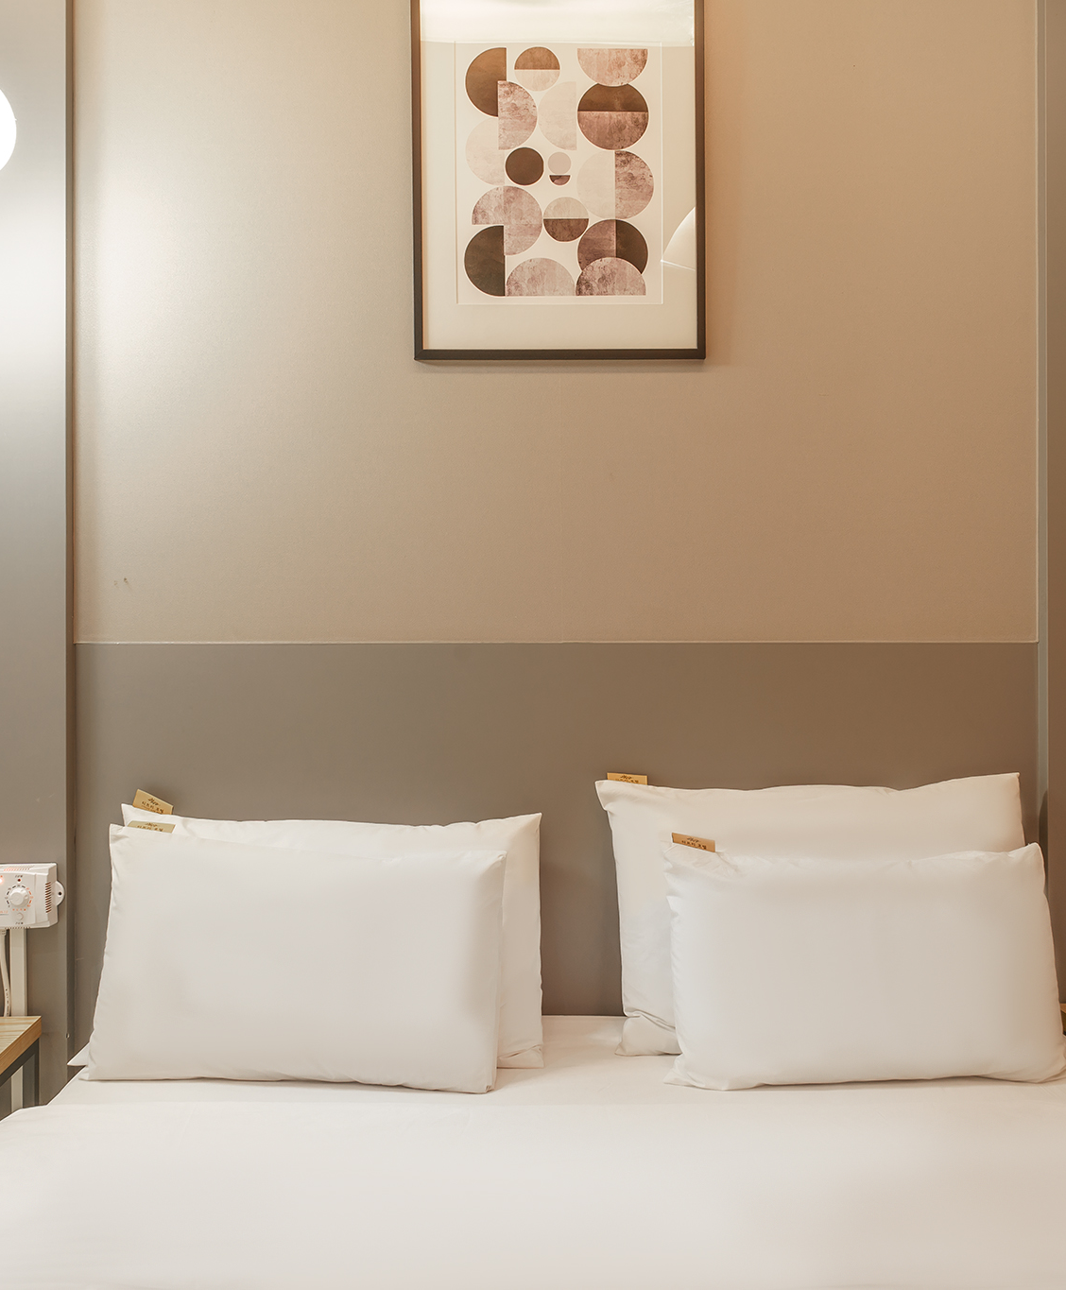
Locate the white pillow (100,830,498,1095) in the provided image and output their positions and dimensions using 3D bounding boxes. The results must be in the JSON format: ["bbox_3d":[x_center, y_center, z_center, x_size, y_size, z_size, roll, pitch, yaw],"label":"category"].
[{"bbox_3d":[-0.342,0.448,1.857,0.595,0.370,0.140,0,-24,4],"label":"white pillow"}]

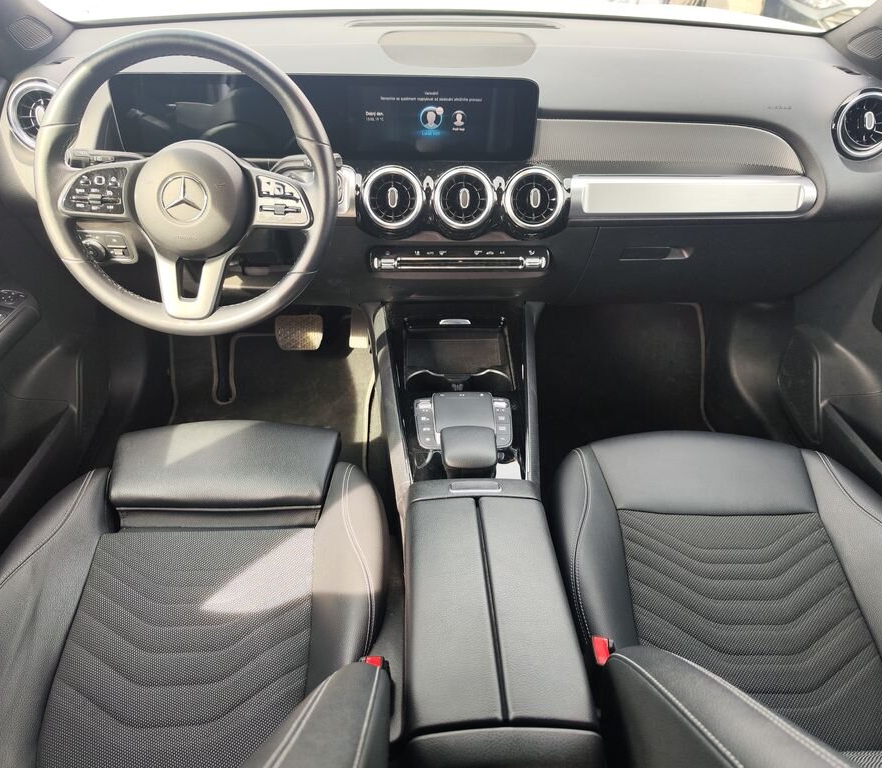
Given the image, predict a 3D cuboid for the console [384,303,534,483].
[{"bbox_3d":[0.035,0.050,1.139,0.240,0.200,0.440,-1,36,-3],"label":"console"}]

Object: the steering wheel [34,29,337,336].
[{"bbox_3d":[-0.322,-0.253,0.885,0.375,0.372,0.100,-1,11,-3],"label":"steering wheel"}]

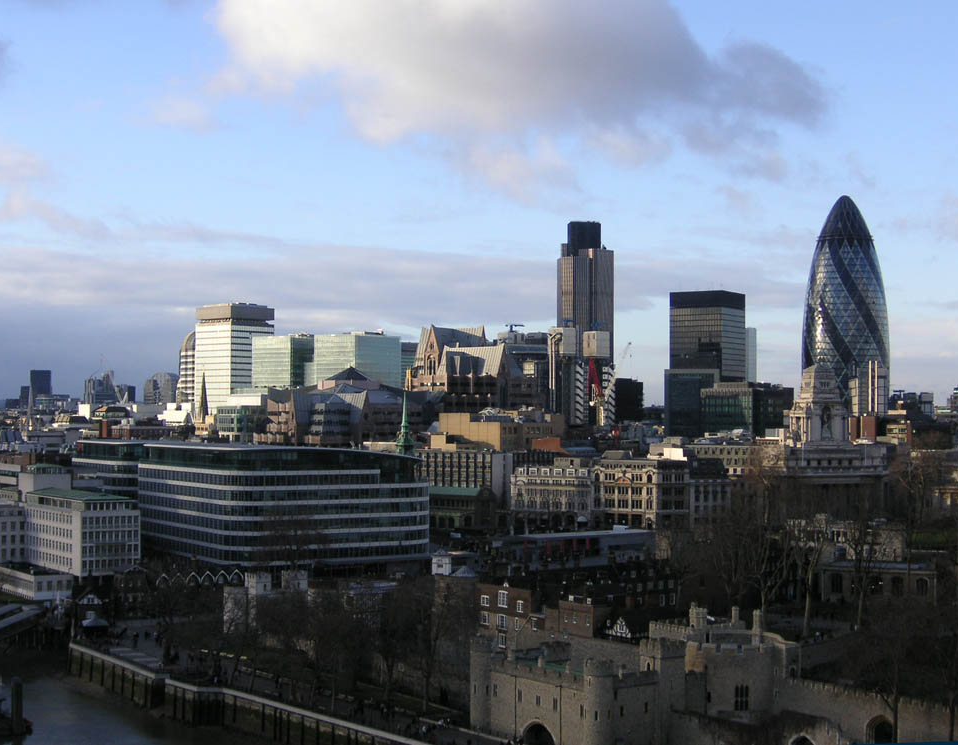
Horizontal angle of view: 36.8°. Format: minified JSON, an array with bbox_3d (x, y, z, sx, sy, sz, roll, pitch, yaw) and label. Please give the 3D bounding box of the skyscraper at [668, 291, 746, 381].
[{"bbox_3d":[162.000,0.830,1020.600,38.500,115.000,44.000,-1,-2,31],"label":"skyscraper"}]

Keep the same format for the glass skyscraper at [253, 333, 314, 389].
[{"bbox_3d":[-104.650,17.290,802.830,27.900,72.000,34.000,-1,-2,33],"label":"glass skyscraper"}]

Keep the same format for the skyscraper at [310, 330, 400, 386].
[{"bbox_3d":[-65.600,16.880,781.900,27.600,72.000,41.400,-1,-2,33],"label":"skyscraper"}]

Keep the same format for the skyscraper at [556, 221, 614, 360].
[{"bbox_3d":[88.520,-34.240,1197.850,46.500,183.000,45.000,0,-1,4],"label":"skyscraper"}]

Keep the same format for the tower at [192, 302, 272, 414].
[{"bbox_3d":[-139.320,8.170,822.550,30.500,92.000,32.700,-1,-2,39],"label":"tower"}]

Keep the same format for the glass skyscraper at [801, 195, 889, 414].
[{"bbox_3d":[248.970,-29.990,977.750,56.500,180.000,56.500,0,-1,14],"label":"glass skyscraper"}]

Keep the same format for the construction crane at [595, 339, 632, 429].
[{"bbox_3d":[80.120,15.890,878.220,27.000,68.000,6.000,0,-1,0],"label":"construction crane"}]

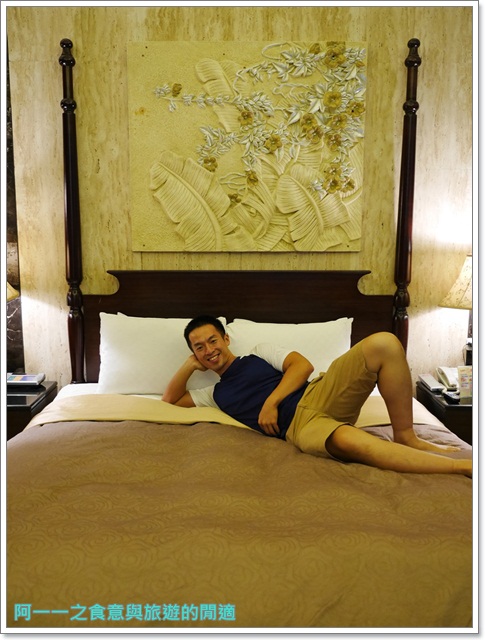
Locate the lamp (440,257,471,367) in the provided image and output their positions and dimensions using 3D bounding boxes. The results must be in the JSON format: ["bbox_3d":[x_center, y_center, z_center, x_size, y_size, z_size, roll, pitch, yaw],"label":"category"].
[{"bbox_3d":[1.205,0.031,3.194,0.430,0.720,0.430,0,9,0],"label":"lamp"}]

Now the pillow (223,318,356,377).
[{"bbox_3d":[0.240,0.179,3.187,0.640,0.430,0.170,0,-6,0],"label":"pillow"}]

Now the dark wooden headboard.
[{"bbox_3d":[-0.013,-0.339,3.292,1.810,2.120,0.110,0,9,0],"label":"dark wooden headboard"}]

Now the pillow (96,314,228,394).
[{"bbox_3d":[-0.405,0.169,3.186,0.650,0.430,0.170,0,-6,0],"label":"pillow"}]

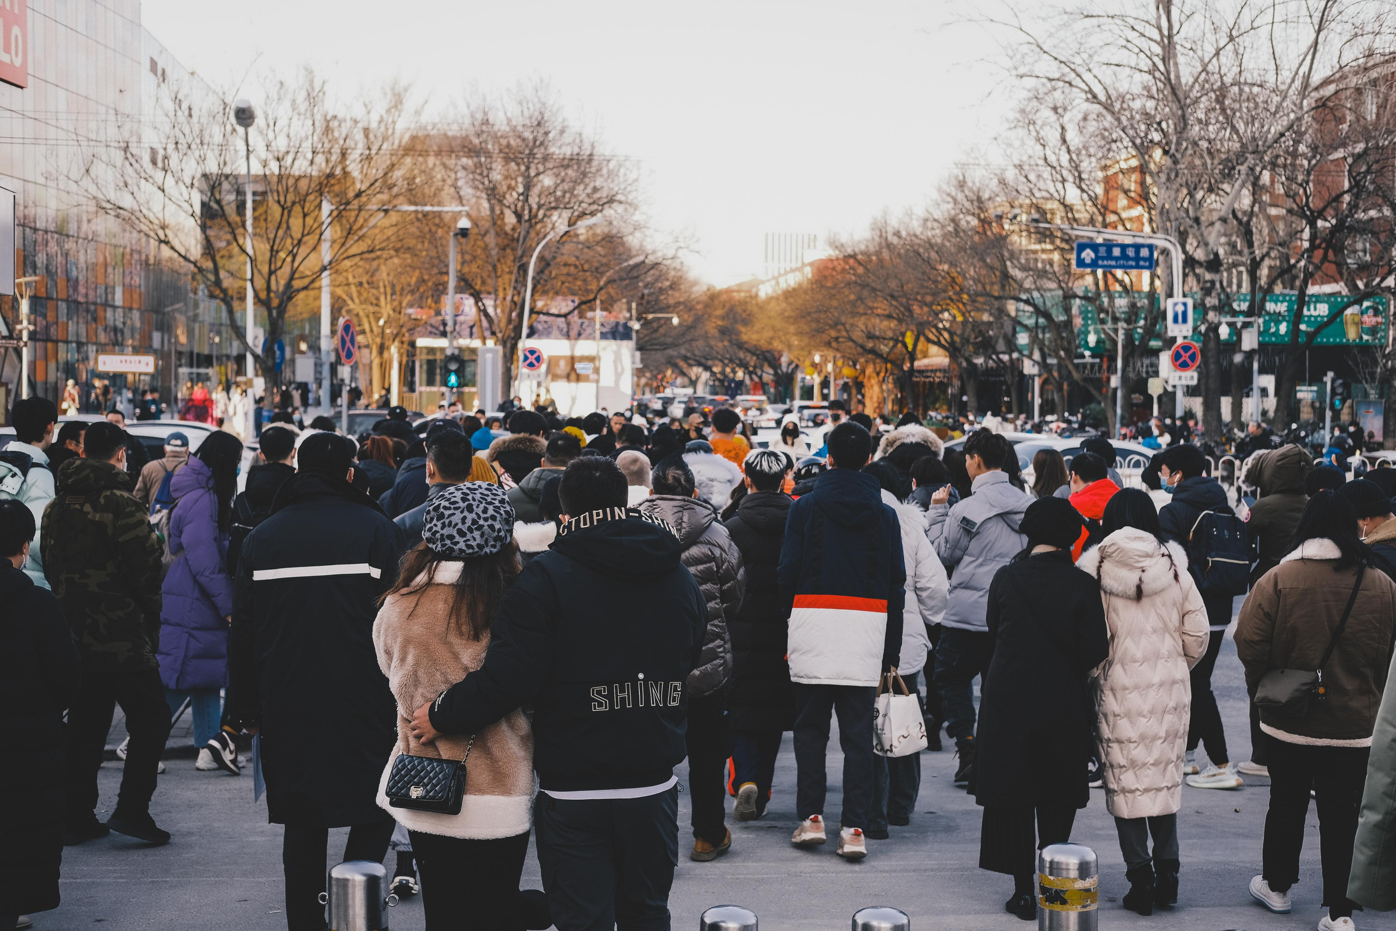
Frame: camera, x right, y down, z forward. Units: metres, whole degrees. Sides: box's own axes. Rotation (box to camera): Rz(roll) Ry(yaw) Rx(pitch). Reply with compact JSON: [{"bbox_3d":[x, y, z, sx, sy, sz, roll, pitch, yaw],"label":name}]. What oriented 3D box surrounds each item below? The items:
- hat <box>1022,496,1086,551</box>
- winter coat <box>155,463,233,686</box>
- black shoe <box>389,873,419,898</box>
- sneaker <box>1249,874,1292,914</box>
[{"bbox_3d":[1.360,0.221,7.875,0.250,0.200,0.260,0,2,5],"label":"hat"},{"bbox_3d":[-2.587,0.559,10.631,0.410,1.200,0.500,-1,3,-32],"label":"winter coat"},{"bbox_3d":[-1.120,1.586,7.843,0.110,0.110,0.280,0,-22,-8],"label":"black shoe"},{"bbox_3d":[2.186,1.616,7.854,0.105,0.115,0.270,0,2,-4],"label":"sneaker"}]

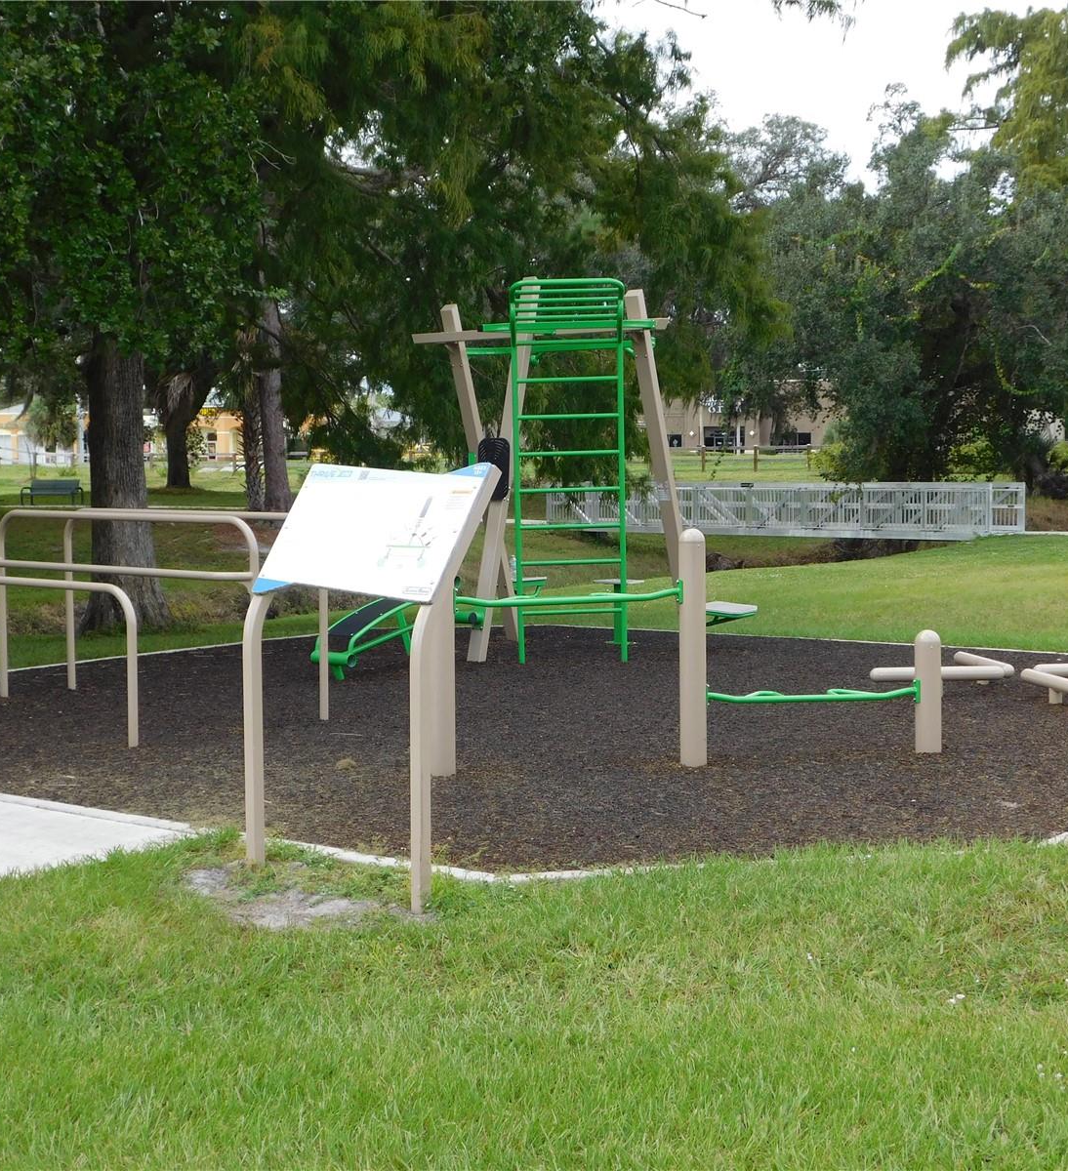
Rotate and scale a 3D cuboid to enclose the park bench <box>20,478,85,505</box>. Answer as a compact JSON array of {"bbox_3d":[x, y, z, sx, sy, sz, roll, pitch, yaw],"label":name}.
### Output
[{"bbox_3d":[-14.403,-2.771,54.000,1.900,0.800,0.650,0,5,0],"label":"park bench"}]

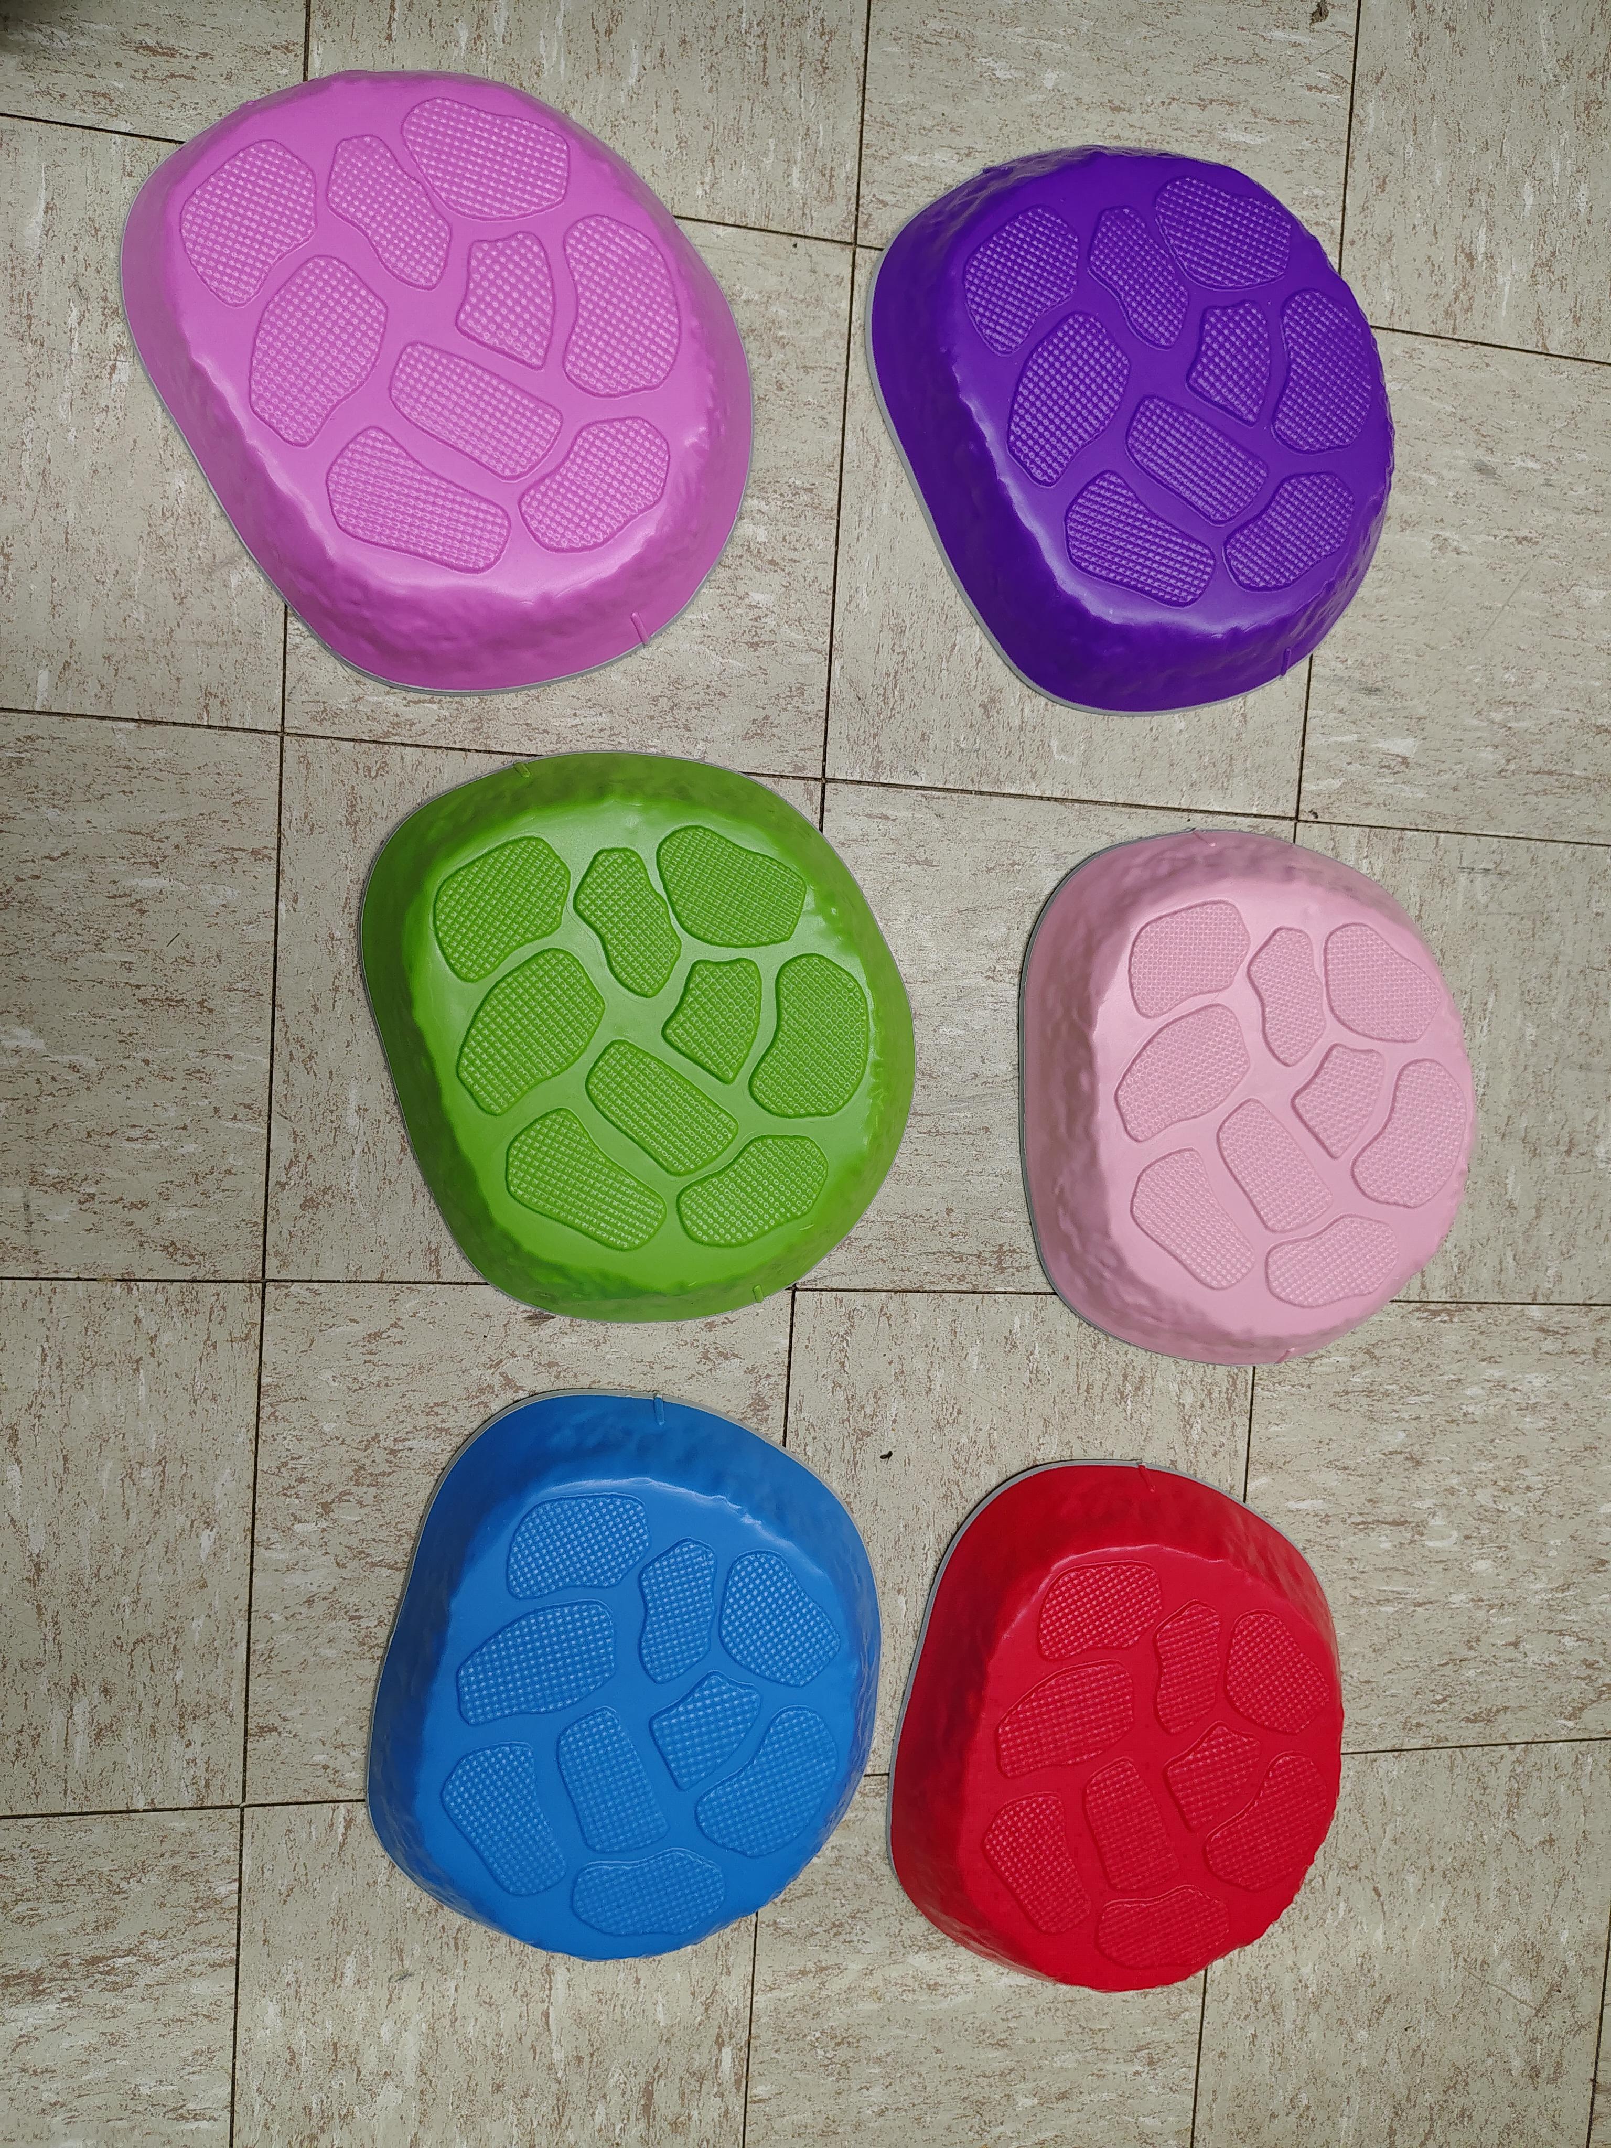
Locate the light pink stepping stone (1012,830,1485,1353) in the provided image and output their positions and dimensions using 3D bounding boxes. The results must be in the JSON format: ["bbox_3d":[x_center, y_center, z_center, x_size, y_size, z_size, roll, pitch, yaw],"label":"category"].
[{"bbox_3d":[0.285,0.019,0.917,0.304,0.056,0.342,-2,95,-11],"label":"light pink stepping stone"}]

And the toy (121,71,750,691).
[{"bbox_3d":[-0.181,-0.382,0.795,0.304,0.056,0.342,-29,99,-8],"label":"toy"}]

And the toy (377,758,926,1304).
[{"bbox_3d":[-0.081,-0.020,0.842,0.304,0.056,0.342,-15,97,-10],"label":"toy"}]

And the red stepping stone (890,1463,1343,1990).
[{"bbox_3d":[0.213,0.424,0.933,0.304,0.056,0.342,14,91,-12],"label":"red stepping stone"}]

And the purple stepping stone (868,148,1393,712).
[{"bbox_3d":[0.214,-0.389,0.872,0.304,0.056,0.342,-26,99,-8],"label":"purple stepping stone"}]

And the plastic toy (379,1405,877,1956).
[{"bbox_3d":[-0.093,0.368,0.869,0.304,0.056,0.342,16,91,-12],"label":"plastic toy"}]

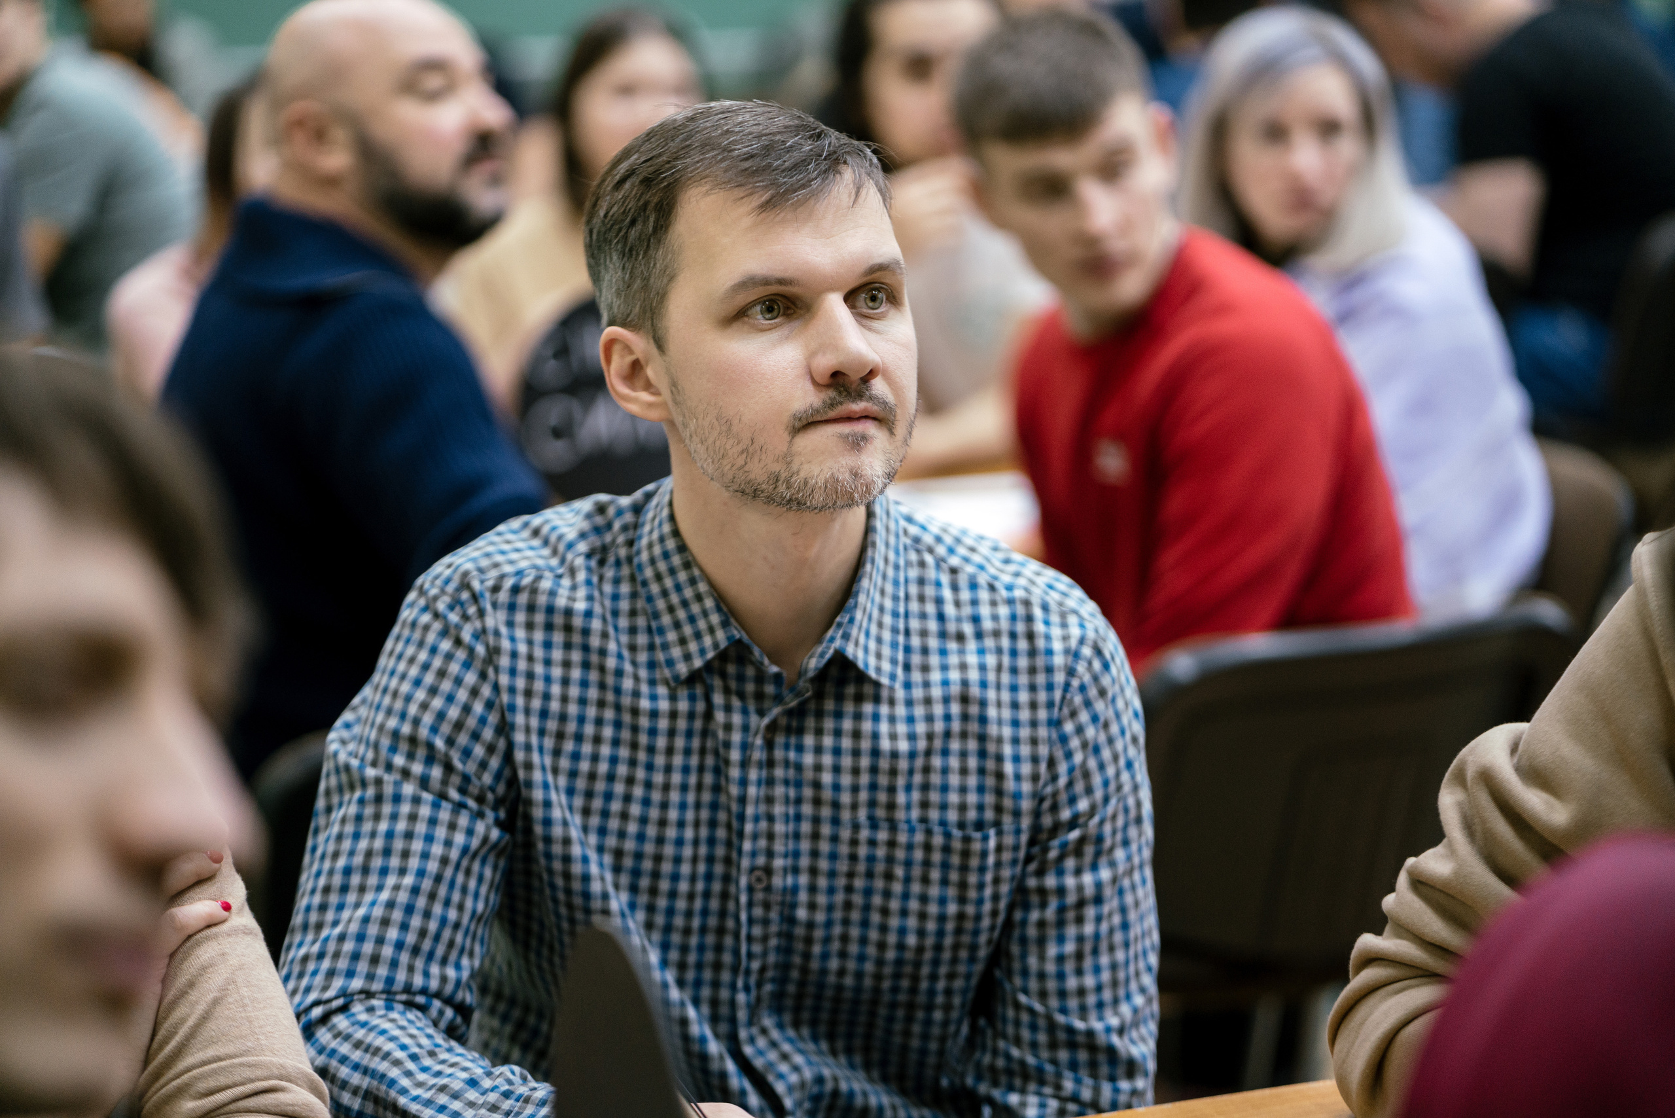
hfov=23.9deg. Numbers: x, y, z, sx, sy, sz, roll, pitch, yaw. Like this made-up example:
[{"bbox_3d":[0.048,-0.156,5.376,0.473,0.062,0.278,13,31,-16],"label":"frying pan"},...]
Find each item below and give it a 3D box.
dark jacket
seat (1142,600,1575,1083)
[{"bbox_3d":[-0.375,-0.007,3.536,0.460,0.640,0.540,-5,12,-28],"label":"dark jacket"},{"bbox_3d":[0.340,0.409,3.591,0.500,0.830,0.560,-6,12,-30],"label":"seat"}]

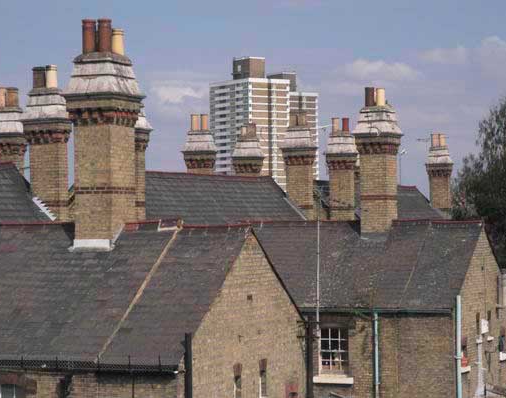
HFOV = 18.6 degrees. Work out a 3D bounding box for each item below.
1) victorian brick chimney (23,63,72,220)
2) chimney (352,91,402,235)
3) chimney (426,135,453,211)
[{"bbox_3d":[-4.816,-1.310,36.200,1.040,3.650,0.740,0,0,23],"label":"victorian brick chimney"},{"bbox_3d":[3.631,-1.096,44.700,1.050,4.250,1.260,0,0,23],"label":"chimney"},{"bbox_3d":[8.135,-1.100,67.400,1.040,3.550,0.740,0,0,23],"label":"chimney"}]

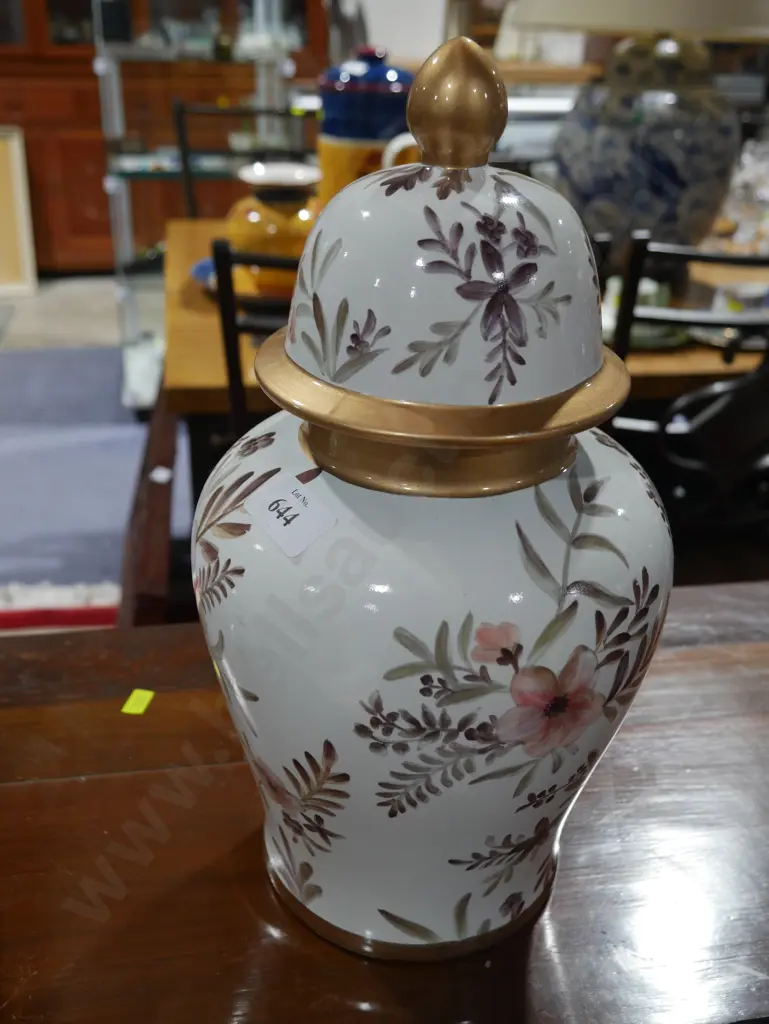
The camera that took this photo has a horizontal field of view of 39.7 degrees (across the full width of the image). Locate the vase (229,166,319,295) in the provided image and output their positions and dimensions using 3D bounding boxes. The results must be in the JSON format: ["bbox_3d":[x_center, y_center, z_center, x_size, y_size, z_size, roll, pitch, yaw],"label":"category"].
[{"bbox_3d":[-0.160,-0.427,1.633,0.158,0.181,0.158,2,31,0],"label":"vase"}]

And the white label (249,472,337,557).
[{"bbox_3d":[-0.036,0.002,0.420,0.022,0.003,0.037,-44,50,-5],"label":"white label"}]

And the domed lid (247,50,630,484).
[{"bbox_3d":[0.025,-0.104,0.426,0.157,0.157,0.157,2,30,-1],"label":"domed lid"}]

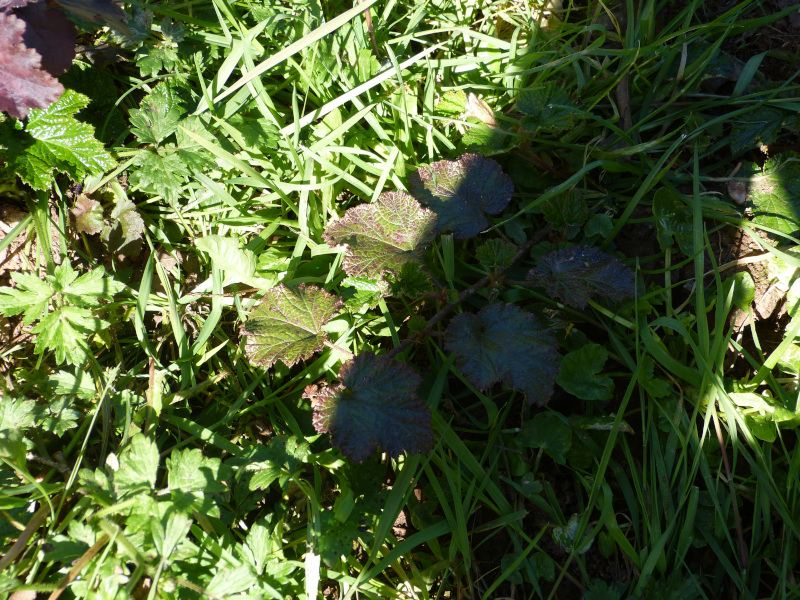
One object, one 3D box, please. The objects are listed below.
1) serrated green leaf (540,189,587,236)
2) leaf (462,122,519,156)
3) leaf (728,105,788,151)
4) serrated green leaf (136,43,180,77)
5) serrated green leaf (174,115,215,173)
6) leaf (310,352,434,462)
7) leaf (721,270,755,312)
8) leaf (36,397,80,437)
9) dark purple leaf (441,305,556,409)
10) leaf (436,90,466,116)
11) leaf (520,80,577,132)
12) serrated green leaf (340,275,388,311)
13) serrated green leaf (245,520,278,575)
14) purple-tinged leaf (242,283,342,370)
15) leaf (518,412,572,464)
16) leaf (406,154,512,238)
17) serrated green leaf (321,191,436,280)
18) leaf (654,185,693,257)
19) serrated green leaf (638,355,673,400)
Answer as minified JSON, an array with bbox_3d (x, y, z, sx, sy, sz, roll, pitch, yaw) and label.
[{"bbox_3d":[0.113,-0.060,0.997,0.032,0.012,0.036,2,65,1],"label":"serrated green leaf"},{"bbox_3d":[0.067,-0.119,1.069,0.043,0.010,0.029,3,67,2],"label":"leaf"},{"bbox_3d":[0.232,-0.111,0.944,0.034,0.007,0.030,-20,65,-10],"label":"leaf"},{"bbox_3d":[-0.179,-0.178,1.080,0.031,0.008,0.032,18,66,8],"label":"serrated green leaf"},{"bbox_3d":[-0.145,-0.112,1.034,0.033,0.010,0.047,6,65,3],"label":"serrated green leaf"},{"bbox_3d":[-0.014,0.060,0.810,0.063,0.011,0.060,30,75,9],"label":"leaf"},{"bbox_3d":[0.232,-0.004,1.000,0.027,0.007,0.029,-24,67,-11],"label":"leaf"},{"bbox_3d":[-0.222,0.075,0.945,0.029,0.008,0.028,5,65,0],"label":"leaf"},{"bbox_3d":[0.067,0.032,0.930,0.079,0.016,0.064,29,68,13],"label":"dark purple leaf"},{"bbox_3d":[0.033,-0.127,0.942,0.021,0.006,0.019,19,67,8],"label":"leaf"},{"bbox_3d":[0.110,-0.144,1.083,0.046,0.011,0.047,16,69,8],"label":"leaf"},{"bbox_3d":[-0.024,-0.004,0.980,0.033,0.009,0.029,-11,66,-5],"label":"serrated green leaf"},{"bbox_3d":[-0.075,0.134,0.791,0.017,0.004,0.030,-1,63,-1],"label":"serrated green leaf"},{"bbox_3d":[-0.071,0.017,0.940,0.062,0.014,0.061,5,65,2],"label":"purple-tinged leaf"},{"bbox_3d":[0.095,0.090,0.948,0.038,0.010,0.039,37,71,17],"label":"leaf"},{"bbox_3d":[0.040,-0.074,0.994,0.068,0.014,0.065,38,70,16],"label":"leaf"},{"bbox_3d":[-0.014,-0.045,0.991,0.080,0.016,0.075,29,69,12],"label":"serrated green leaf"},{"bbox_3d":[0.170,-0.050,0.909,0.023,0.005,0.045,-5,66,-2],"label":"leaf"},{"bbox_3d":[0.170,0.051,0.970,0.028,0.013,0.029,-32,68,-12],"label":"serrated green leaf"}]

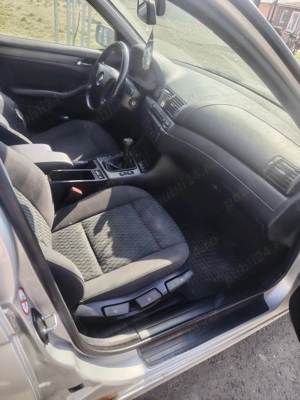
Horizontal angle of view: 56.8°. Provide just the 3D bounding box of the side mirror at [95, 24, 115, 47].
[{"bbox_3d":[-0.283,-1.052,1.793,0.100,0.135,0.180,-12,36,-34],"label":"side mirror"}]

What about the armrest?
[{"bbox_3d":[-0.471,-0.159,1.133,0.290,0.080,0.145,-7,33,-27],"label":"armrest"}]

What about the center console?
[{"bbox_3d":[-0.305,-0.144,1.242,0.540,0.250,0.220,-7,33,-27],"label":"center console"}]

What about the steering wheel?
[{"bbox_3d":[-0.224,-0.653,1.470,0.090,0.380,0.380,19,20,-38],"label":"steering wheel"}]

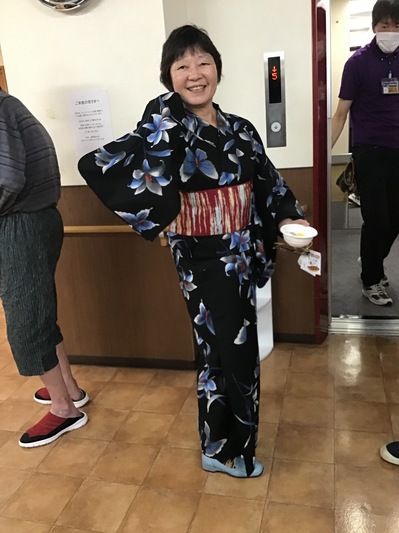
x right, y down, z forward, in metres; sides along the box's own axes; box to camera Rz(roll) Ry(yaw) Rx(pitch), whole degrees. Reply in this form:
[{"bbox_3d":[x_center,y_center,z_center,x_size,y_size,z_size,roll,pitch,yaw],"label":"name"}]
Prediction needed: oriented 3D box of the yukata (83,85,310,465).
[{"bbox_3d":[-0.014,0.119,1.618,0.700,1.310,0.420,-12,18,-26],"label":"yukata"}]

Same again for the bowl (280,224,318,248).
[{"bbox_3d":[0.315,-0.096,1.500,0.118,0.045,0.118,2,24,-1],"label":"bowl"}]

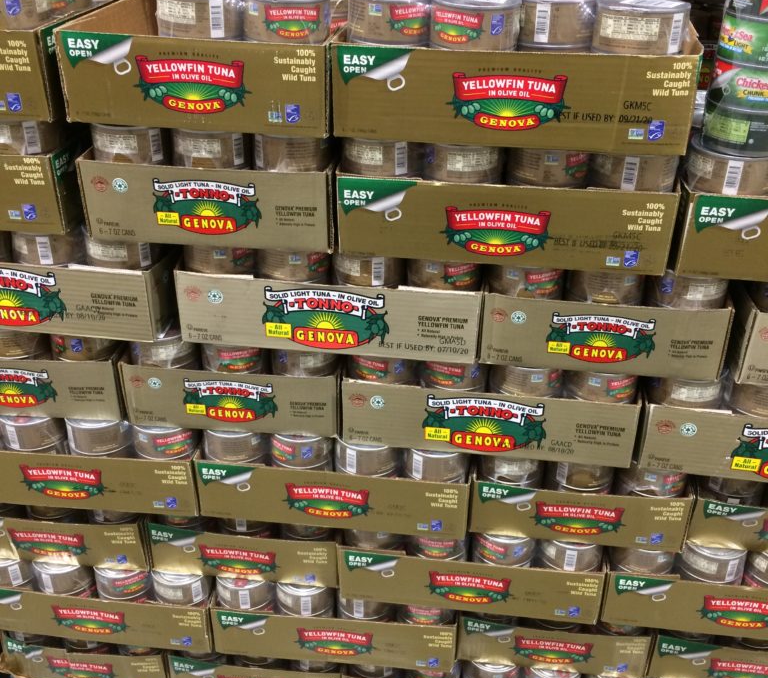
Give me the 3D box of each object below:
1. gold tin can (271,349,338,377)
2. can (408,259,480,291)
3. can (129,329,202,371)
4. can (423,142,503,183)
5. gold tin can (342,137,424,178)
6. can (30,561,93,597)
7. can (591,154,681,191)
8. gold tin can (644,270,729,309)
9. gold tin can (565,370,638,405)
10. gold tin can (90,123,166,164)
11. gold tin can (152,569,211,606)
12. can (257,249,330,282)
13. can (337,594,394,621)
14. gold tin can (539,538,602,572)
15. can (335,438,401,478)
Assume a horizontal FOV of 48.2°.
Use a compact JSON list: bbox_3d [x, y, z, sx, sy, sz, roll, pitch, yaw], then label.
[{"bbox_3d":[-0.100,0.010,1.089,0.086,0.044,0.086,1,30,-1],"label":"gold tin can"},{"bbox_3d":[0.070,-0.092,0.990,0.087,0.044,0.087,1,30,-1],"label":"can"},{"bbox_3d":[-0.277,-0.003,1.088,0.087,0.044,0.087,1,30,-1],"label":"can"},{"bbox_3d":[0.084,-0.201,0.917,0.086,0.043,0.086,4,29,4],"label":"can"},{"bbox_3d":[-0.001,-0.208,0.953,0.086,0.043,0.086,1,29,-1],"label":"gold tin can"},{"bbox_3d":[-0.482,0.340,1.293,0.086,0.043,0.086,1,29,-1],"label":"can"},{"bbox_3d":[0.266,-0.187,0.909,0.087,0.044,0.087,4,30,5],"label":"can"},{"bbox_3d":[0.345,-0.070,0.979,0.086,0.044,0.086,4,30,5],"label":"gold tin can"},{"bbox_3d":[0.261,0.035,1.026,0.086,0.043,0.086,4,29,4],"label":"gold tin can"},{"bbox_3d":[-0.283,-0.227,0.951,0.087,0.044,0.087,1,30,-1],"label":"gold tin can"},{"bbox_3d":[-0.304,0.353,1.285,0.086,0.044,0.086,1,30,-1],"label":"gold tin can"},{"bbox_3d":[-0.107,-0.105,1.020,0.086,0.044,0.086,1,30,-1],"label":"can"},{"bbox_3d":[-0.026,0.350,1.220,0.086,0.043,0.086,1,29,-1],"label":"can"},{"bbox_3d":[0.255,0.274,1.177,0.086,0.044,0.086,4,30,5],"label":"gold tin can"},{"bbox_3d":[-0.022,0.138,1.135,0.086,0.043,0.086,1,29,-1],"label":"can"}]

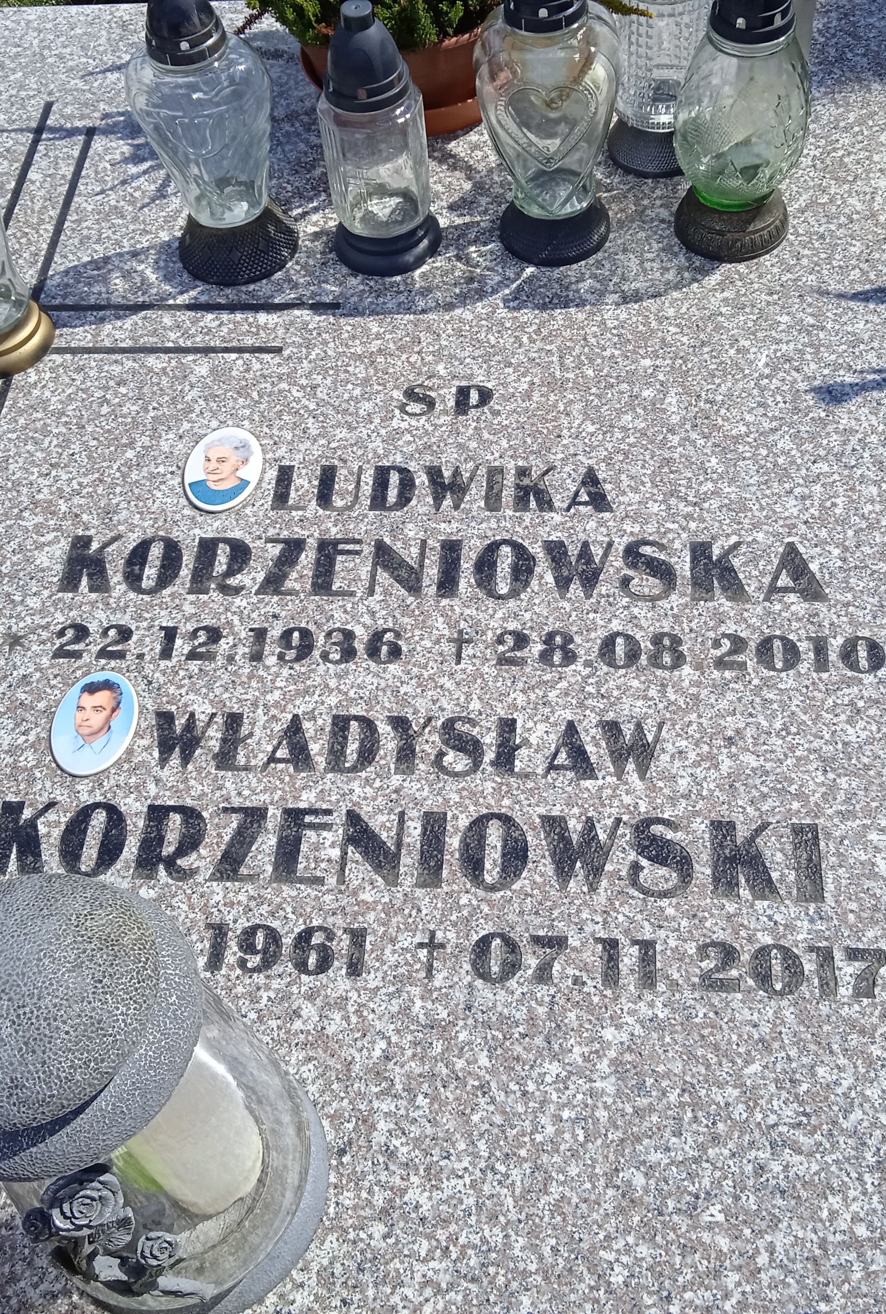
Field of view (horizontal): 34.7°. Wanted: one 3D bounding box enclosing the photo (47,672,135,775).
[{"bbox_3d":[-0.243,0.046,0.987,0.058,0.005,0.083,1,56,6],"label":"photo"}]

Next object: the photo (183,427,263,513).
[{"bbox_3d":[-0.172,-0.148,1.114,0.060,0.005,0.084,1,56,6],"label":"photo"}]

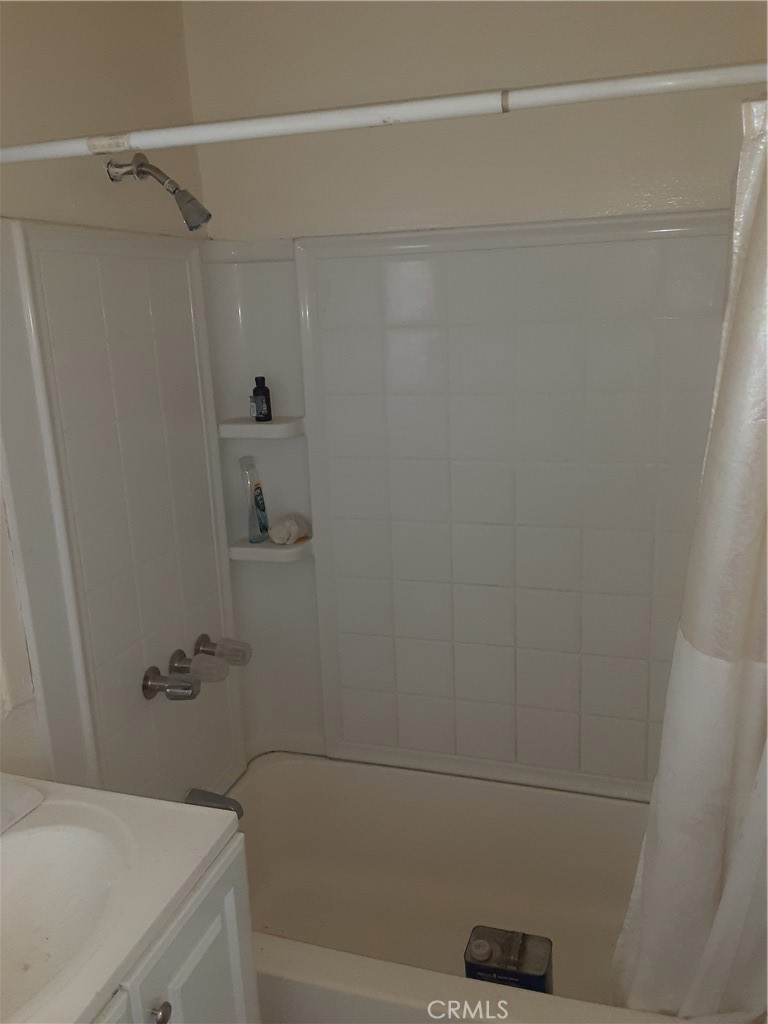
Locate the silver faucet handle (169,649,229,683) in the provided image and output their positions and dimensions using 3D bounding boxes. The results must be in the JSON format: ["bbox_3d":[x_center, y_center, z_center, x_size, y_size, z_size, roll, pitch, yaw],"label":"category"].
[{"bbox_3d":[-0.403,0.344,1.770,0.130,0.064,0.062,2,13,19],"label":"silver faucet handle"}]

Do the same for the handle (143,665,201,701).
[{"bbox_3d":[-0.439,0.367,1.682,0.124,0.064,0.062,2,13,19],"label":"handle"}]

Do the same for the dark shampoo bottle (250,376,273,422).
[{"bbox_3d":[-0.298,-0.276,1.952,0.041,0.108,0.041,-1,13,4],"label":"dark shampoo bottle"}]

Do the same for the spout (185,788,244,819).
[{"bbox_3d":[-0.386,0.673,1.846,0.140,0.063,0.054,2,13,19],"label":"spout"}]

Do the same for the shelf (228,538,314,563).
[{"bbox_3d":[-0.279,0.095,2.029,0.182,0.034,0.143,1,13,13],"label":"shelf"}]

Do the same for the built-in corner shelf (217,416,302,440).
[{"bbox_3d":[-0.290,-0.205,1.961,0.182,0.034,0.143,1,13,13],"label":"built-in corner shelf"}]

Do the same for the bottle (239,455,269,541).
[{"bbox_3d":[-0.325,-0.031,2.021,0.050,0.203,0.040,-14,14,-34],"label":"bottle"}]

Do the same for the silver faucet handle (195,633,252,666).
[{"bbox_3d":[-0.370,0.323,1.864,0.130,0.064,0.062,2,13,19],"label":"silver faucet handle"}]

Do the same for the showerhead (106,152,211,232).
[{"bbox_3d":[-0.446,-0.634,1.588,0.225,0.156,0.062,2,13,19],"label":"showerhead"}]

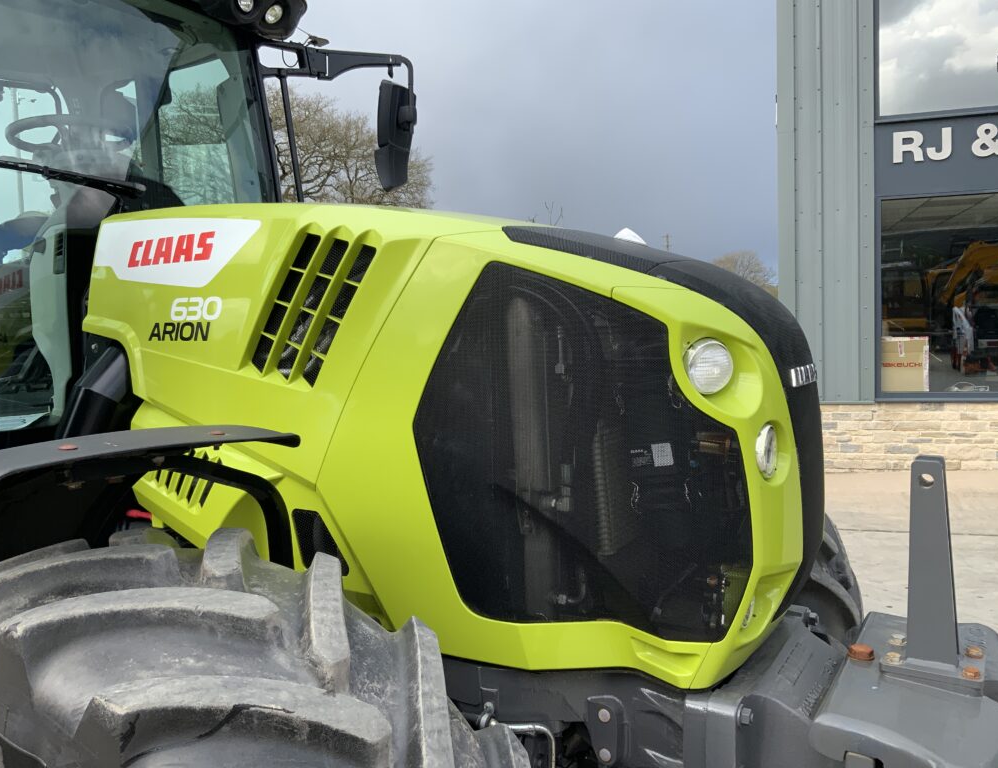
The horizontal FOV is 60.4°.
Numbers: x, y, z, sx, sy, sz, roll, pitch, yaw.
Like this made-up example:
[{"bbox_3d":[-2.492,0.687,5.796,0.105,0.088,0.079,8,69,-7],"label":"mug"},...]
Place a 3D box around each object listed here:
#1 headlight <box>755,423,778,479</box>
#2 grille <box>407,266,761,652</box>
[{"bbox_3d":[0.422,0.107,1.388,0.045,0.090,0.088,-1,-1,32],"label":"headlight"},{"bbox_3d":[0.124,0.097,1.500,0.620,0.640,0.080,0,-1,25],"label":"grille"}]

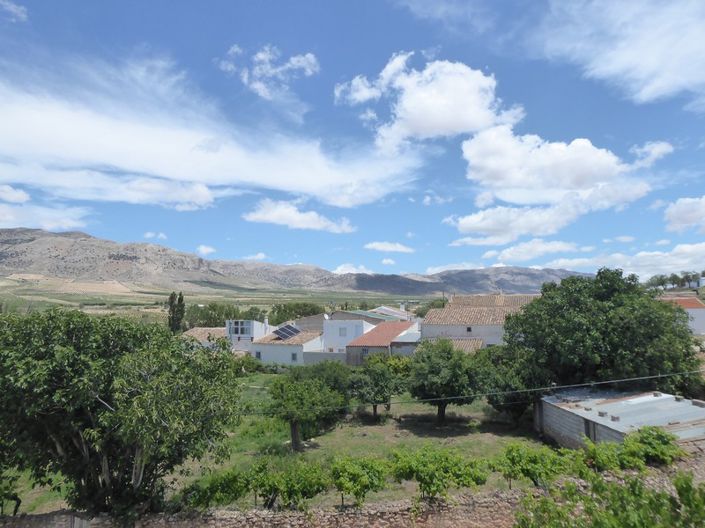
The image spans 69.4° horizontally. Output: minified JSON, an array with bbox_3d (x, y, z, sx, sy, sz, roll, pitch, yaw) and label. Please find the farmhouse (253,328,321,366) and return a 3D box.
[{"bbox_3d":[-8.381,10.660,64.623,6.600,3.900,6.400,-1,-2,18],"label":"farmhouse"}]

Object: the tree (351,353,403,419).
[{"bbox_3d":[1.320,6.685,28.000,2.900,3.630,2.900,0,-2,0],"label":"tree"}]

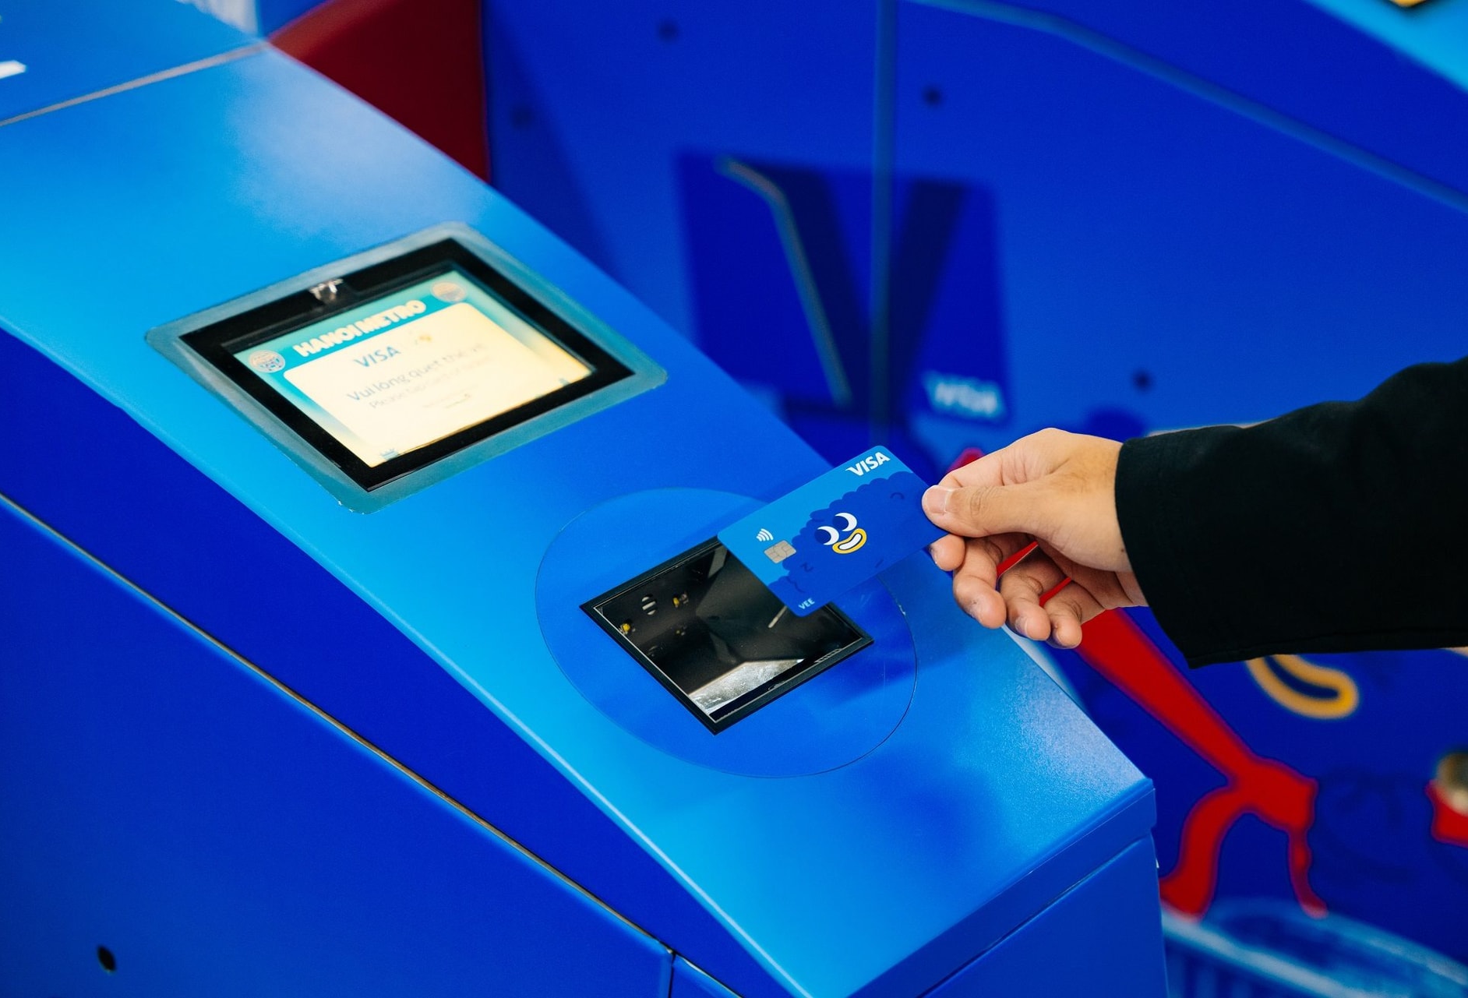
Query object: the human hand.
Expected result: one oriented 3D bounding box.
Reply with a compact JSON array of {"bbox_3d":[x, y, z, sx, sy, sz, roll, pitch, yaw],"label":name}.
[{"bbox_3d":[0.120,0.015,1.050,0.105,0.080,0.075,-5,25,13],"label":"human hand"}]

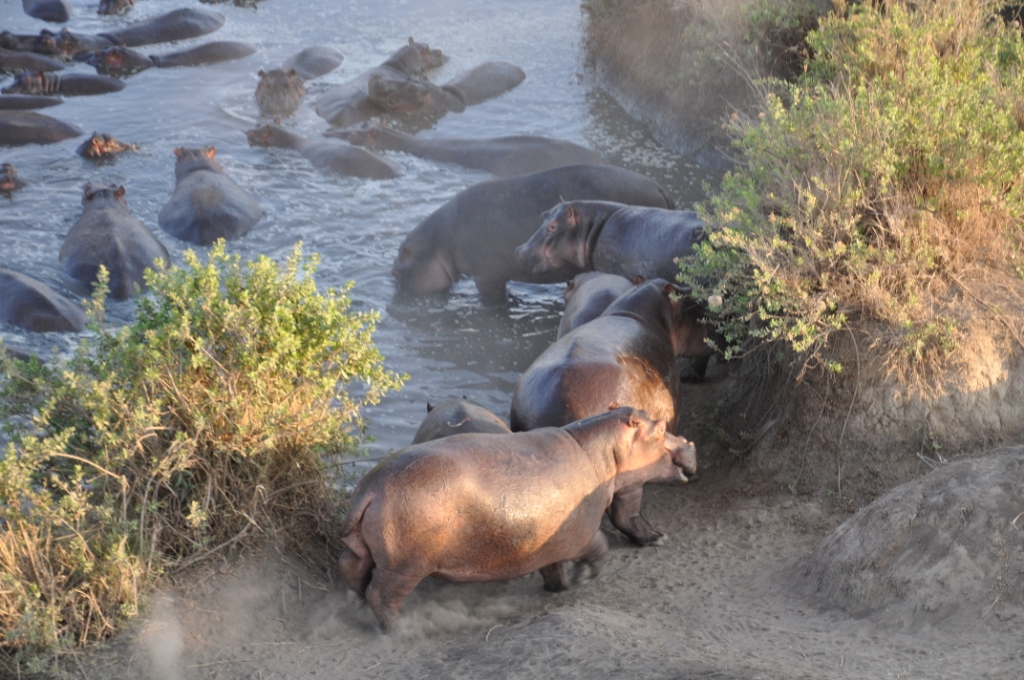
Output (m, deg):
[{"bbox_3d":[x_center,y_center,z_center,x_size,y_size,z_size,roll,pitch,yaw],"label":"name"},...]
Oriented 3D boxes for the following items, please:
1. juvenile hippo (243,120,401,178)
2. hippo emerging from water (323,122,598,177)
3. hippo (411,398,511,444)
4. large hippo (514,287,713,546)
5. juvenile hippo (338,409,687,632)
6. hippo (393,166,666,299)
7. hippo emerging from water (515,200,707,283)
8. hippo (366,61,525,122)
[{"bbox_3d":[-2.331,-1.881,32.746,2.500,1.200,1.050,14,28,29],"label":"juvenile hippo"},{"bbox_3d":[-0.508,-1.787,32.595,3.300,1.350,1.200,7,25,15],"label":"hippo emerging from water"},{"bbox_3d":[-0.405,1.102,24.569,0.980,1.150,2.300,-10,26,-22],"label":"hippo"},{"bbox_3d":[0.966,0.651,23.738,1.250,1.480,2.850,11,26,23],"label":"large hippo"},{"bbox_3d":[0.021,1.421,21.763,3.000,1.420,1.200,-8,25,-18],"label":"juvenile hippo"},{"bbox_3d":[0.229,-1.144,29.491,3.100,1.420,1.200,-5,24,-10],"label":"hippo"},{"bbox_3d":[1.446,-0.788,27.586,2.900,1.400,1.150,-6,25,-13],"label":"hippo emerging from water"},{"bbox_3d":[-0.867,-2.885,34.693,2.350,1.150,0.950,-12,27,-25],"label":"hippo"}]

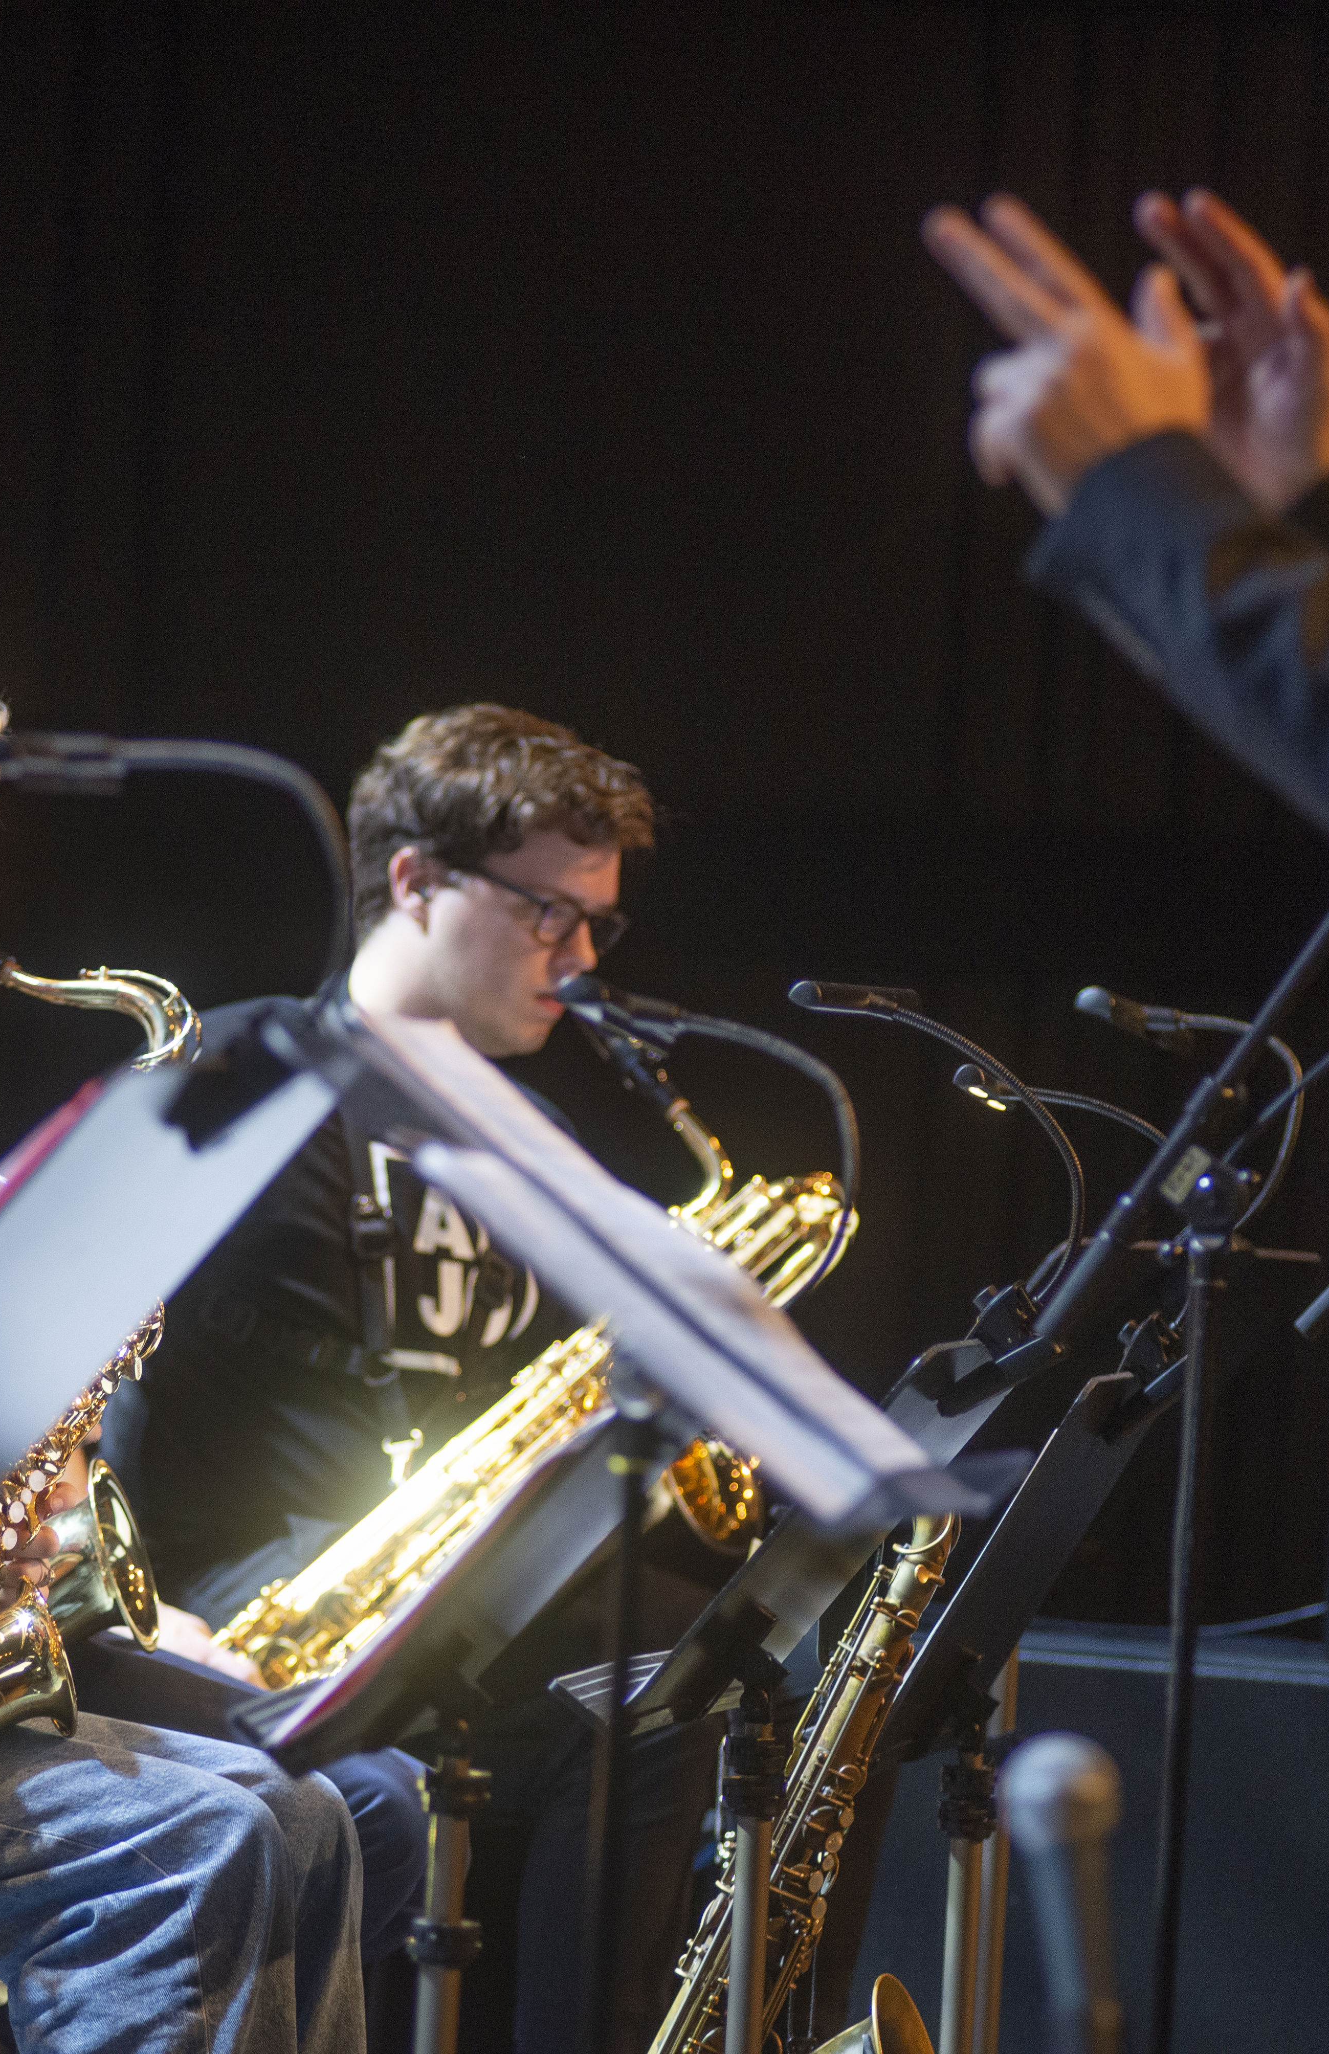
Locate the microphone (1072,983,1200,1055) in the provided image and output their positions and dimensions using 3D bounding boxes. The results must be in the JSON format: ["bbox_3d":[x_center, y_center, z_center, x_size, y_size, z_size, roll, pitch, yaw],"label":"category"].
[{"bbox_3d":[0.338,-0.003,7.600,0.098,0.028,0.027,20,6,15],"label":"microphone"}]

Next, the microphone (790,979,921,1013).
[{"bbox_3d":[0.132,-0.021,7.500,0.096,0.024,0.024,5,2,15],"label":"microphone"}]

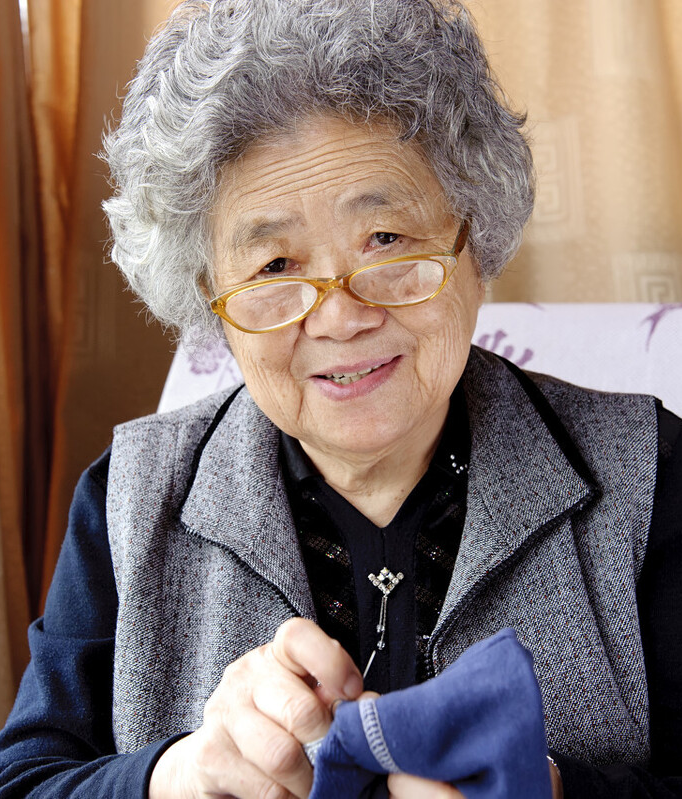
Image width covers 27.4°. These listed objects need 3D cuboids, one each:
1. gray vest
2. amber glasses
[{"bbox_3d":[0.033,0.190,0.930,0.380,0.480,0.260,-2,12,2],"label":"gray vest"},{"bbox_3d":[-0.002,-0.083,0.815,0.138,0.043,0.143,-9,22,4],"label":"amber glasses"}]

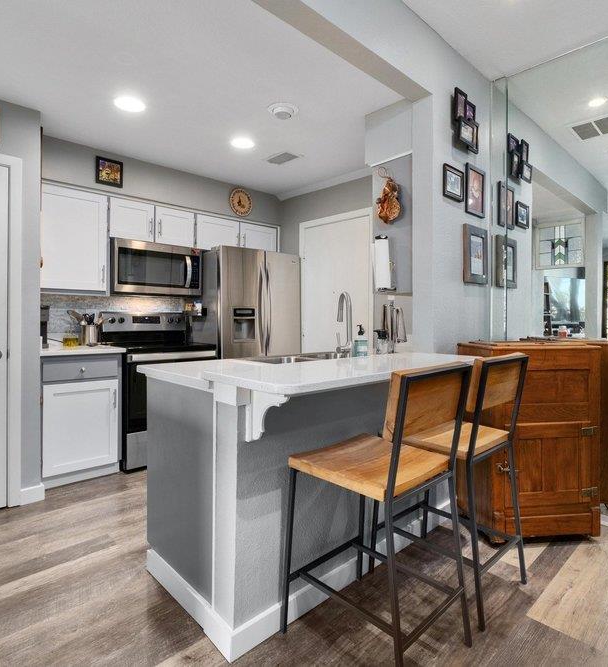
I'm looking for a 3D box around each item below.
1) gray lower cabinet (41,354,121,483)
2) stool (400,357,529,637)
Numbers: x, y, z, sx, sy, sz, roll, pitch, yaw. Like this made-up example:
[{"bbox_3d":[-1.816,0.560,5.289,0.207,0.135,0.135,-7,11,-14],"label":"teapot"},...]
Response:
[{"bbox_3d":[-1.746,0.581,3.108,0.520,0.870,0.600,-1,2,-42],"label":"gray lower cabinet"},{"bbox_3d":[0.649,0.589,1.867,0.448,1.000,0.535,-1,2,-42],"label":"stool"}]

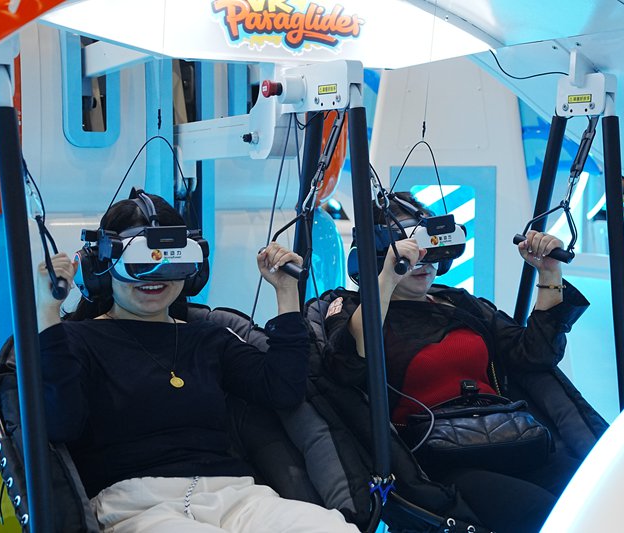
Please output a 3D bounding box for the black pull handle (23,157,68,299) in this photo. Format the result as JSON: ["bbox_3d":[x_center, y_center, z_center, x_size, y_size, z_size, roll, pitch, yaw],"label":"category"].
[{"bbox_3d":[-0.527,-0.079,2.049,0.045,0.270,0.155,-15,15,-6],"label":"black pull handle"}]

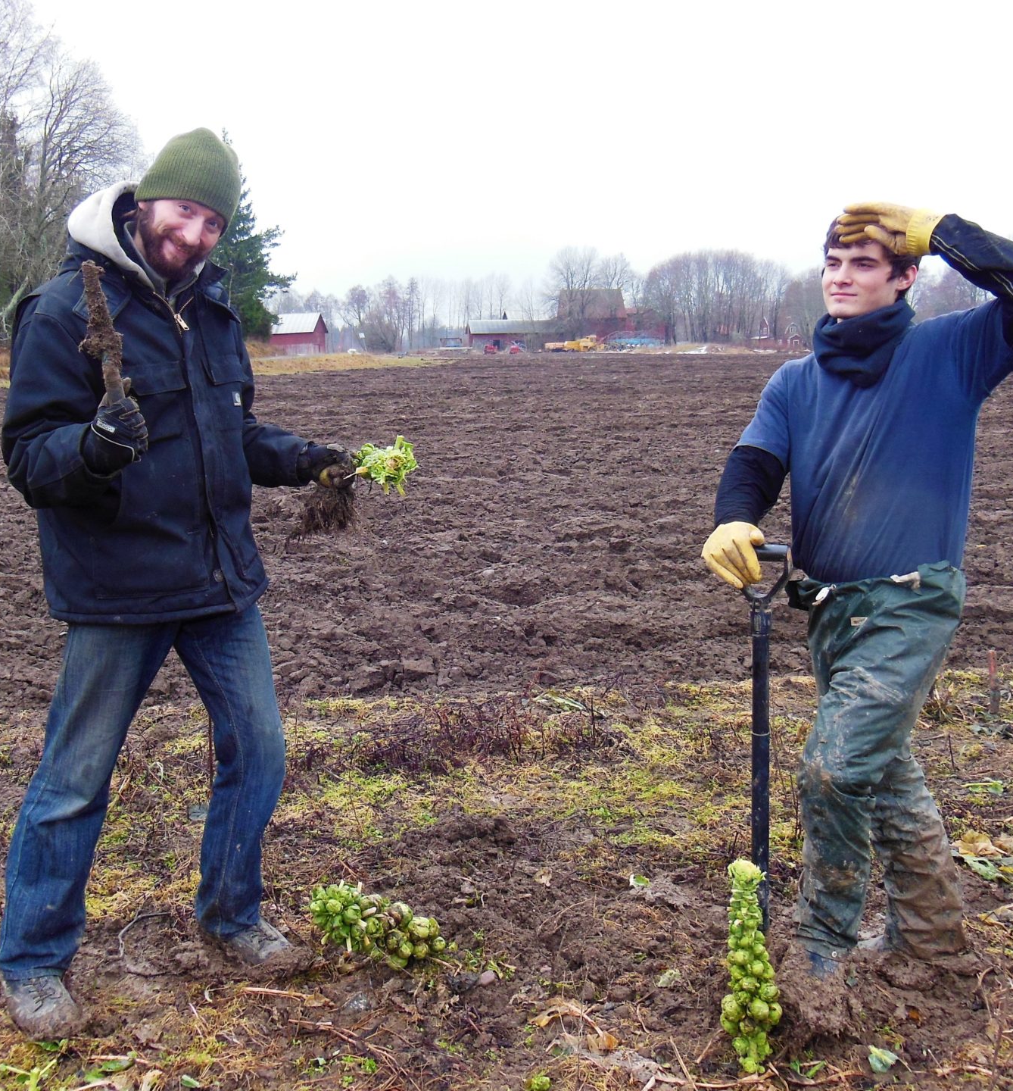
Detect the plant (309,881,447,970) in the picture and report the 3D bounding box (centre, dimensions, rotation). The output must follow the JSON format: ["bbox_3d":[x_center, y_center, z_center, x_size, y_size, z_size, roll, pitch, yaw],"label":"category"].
[{"bbox_3d":[-0.302,0.880,2.482,0.330,0.160,0.160,8,7,-26],"label":"plant"}]

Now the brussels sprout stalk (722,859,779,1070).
[{"bbox_3d":[0.478,0.828,2.070,0.110,0.460,0.110,-2,10,15],"label":"brussels sprout stalk"}]

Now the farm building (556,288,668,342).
[{"bbox_3d":[16.318,-34.978,162.312,17.500,10.300,10.000,-1,11,-3],"label":"farm building"}]

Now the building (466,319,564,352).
[{"bbox_3d":[1.273,-31.674,157.858,15.200,5.200,7.500,-1,11,-6],"label":"building"}]

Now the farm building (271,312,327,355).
[{"bbox_3d":[-24.923,-25.031,124.513,7.000,5.000,5.500,1,11,5],"label":"farm building"}]

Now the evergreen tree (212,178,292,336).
[{"bbox_3d":[-19.408,-20.467,73.452,8.000,14.800,8.000,-4,11,-18],"label":"evergreen tree"}]

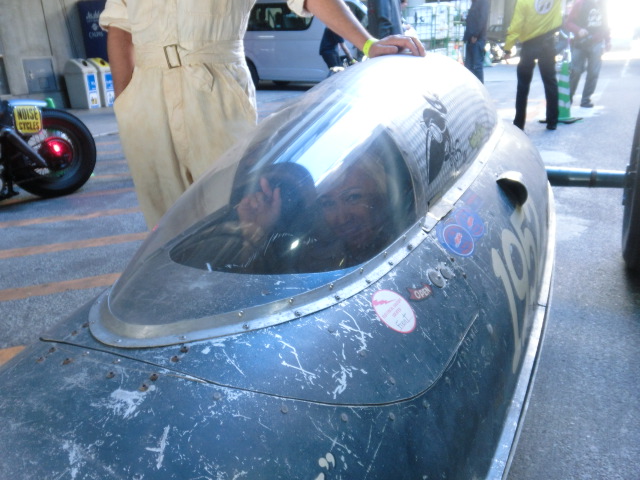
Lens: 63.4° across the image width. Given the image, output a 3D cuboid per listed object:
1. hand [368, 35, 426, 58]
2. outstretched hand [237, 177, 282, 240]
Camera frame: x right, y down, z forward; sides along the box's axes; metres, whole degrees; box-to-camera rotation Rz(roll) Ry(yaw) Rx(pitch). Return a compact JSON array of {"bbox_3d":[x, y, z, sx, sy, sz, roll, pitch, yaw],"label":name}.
[{"bbox_3d":[0.225,-0.561,1.500,0.165,0.075,0.100,-6,20,-6],"label":"hand"},{"bbox_3d":[-0.124,-0.065,1.060,0.090,0.125,0.070,1,20,14],"label":"outstretched hand"}]

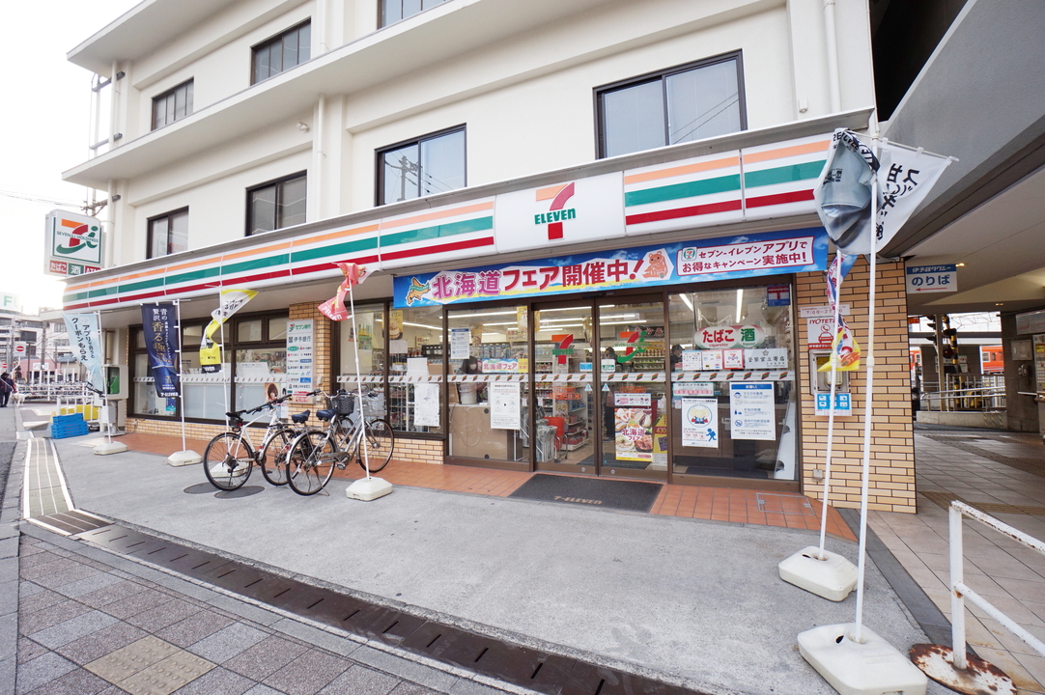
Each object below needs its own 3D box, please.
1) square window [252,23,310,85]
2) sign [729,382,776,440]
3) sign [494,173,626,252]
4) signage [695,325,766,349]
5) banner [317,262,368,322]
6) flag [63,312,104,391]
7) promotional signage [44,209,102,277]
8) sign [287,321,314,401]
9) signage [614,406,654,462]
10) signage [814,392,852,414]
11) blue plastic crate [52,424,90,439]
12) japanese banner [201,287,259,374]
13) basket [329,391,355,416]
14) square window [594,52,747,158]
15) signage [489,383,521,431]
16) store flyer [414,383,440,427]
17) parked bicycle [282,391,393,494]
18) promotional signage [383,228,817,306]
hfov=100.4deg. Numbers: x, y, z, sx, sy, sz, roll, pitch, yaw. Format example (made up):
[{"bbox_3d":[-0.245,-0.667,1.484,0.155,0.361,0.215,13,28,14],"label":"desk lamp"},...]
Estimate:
[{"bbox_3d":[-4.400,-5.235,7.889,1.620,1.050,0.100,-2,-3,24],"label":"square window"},{"bbox_3d":[2.371,0.653,4.489,0.416,0.596,0.010,-2,-3,24],"label":"sign"},{"bbox_3d":[0.329,-1.199,3.981,1.230,0.565,0.140,-2,-2,24],"label":"sign"},{"bbox_3d":[2.180,-0.109,4.595,0.683,0.240,0.030,-2,-2,24],"label":"signage"},{"bbox_3d":[-2.264,-0.714,5.497,0.600,0.730,0.280,0,-2,-24],"label":"banner"},{"bbox_3d":[-7.744,0.111,7.684,0.520,1.450,0.150,0,-3,-14],"label":"flag"},{"bbox_3d":[-10.444,-2.335,10.161,0.310,1.430,0.870,-2,-2,25],"label":"promotional signage"},{"bbox_3d":[-3.501,0.219,6.897,0.600,1.300,0.080,-2,-2,24],"label":"sign"},{"bbox_3d":[1.314,1.030,5.134,0.427,0.610,0.010,-2,-2,25],"label":"signage"},{"bbox_3d":[3.023,0.557,4.231,0.295,0.214,0.010,-2,-2,25],"label":"signage"},{"bbox_3d":[-9.540,1.752,9.160,0.380,0.270,0.540,-2,-3,21],"label":"blue plastic crate"},{"bbox_3d":[-4.485,-0.258,6.636,0.740,1.270,0.280,0,-2,-15],"label":"japanese banner"},{"bbox_3d":[-2.628,0.855,6.281,0.340,0.260,0.270,-2,-3,18],"label":"basket"},{"bbox_3d":[1.822,-2.963,5.593,1.810,1.180,0.120,-2,-2,25],"label":"square window"},{"bbox_3d":[-0.227,0.754,5.628,0.425,0.595,0.010,-2,-3,24],"label":"signage"},{"bbox_3d":[-1.400,0.851,6.386,0.435,0.605,0.010,-2,-2,25],"label":"store flyer"},{"bbox_3d":[-2.014,1.045,5.057,0.580,1.080,1.700,-2,-2,24],"label":"parked bicycle"},{"bbox_3d":[0.423,-0.675,4.025,4.066,0.347,0.030,-2,-3,24],"label":"promotional signage"}]

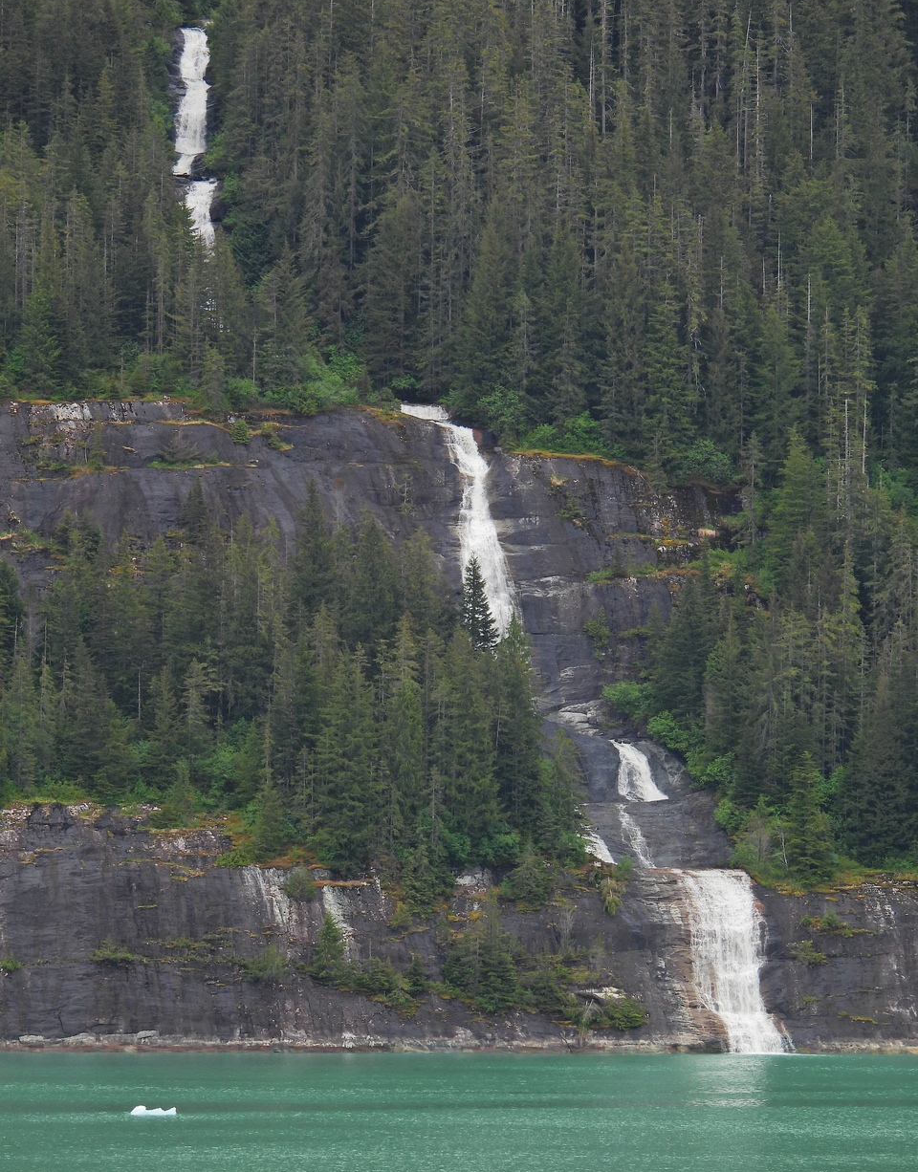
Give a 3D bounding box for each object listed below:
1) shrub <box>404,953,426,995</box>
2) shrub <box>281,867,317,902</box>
[{"bbox_3d":[-5.655,50.523,1103.000,2.983,5.469,2.834,0,-2,0],"label":"shrub"},{"bbox_3d":[-20.863,39.157,1112.000,4.762,4.511,4.047,0,-2,0],"label":"shrub"}]

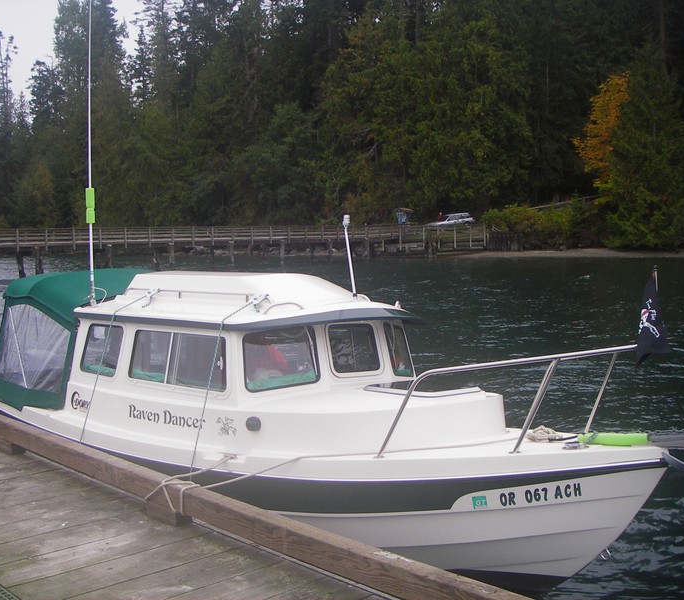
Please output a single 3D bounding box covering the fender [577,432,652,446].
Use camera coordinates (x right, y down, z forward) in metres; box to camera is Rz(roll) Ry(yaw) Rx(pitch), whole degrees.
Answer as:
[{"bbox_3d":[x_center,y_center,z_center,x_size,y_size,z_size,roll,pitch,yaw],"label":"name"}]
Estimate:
[{"bbox_3d":[1.358,0.702,4.419,0.068,0.068,0.405,0,-5,-43],"label":"fender"}]

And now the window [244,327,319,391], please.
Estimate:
[{"bbox_3d":[-0.383,0.372,5.508,0.495,0.352,0.035,-7,-11,-16],"label":"window"}]

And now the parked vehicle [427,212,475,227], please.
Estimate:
[{"bbox_3d":[10.872,-7.936,88.000,4.750,1.600,1.800,-8,5,-30],"label":"parked vehicle"}]

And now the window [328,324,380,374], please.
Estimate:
[{"bbox_3d":[0.088,0.321,5.796,0.405,0.313,0.035,0,-13,-43],"label":"window"}]

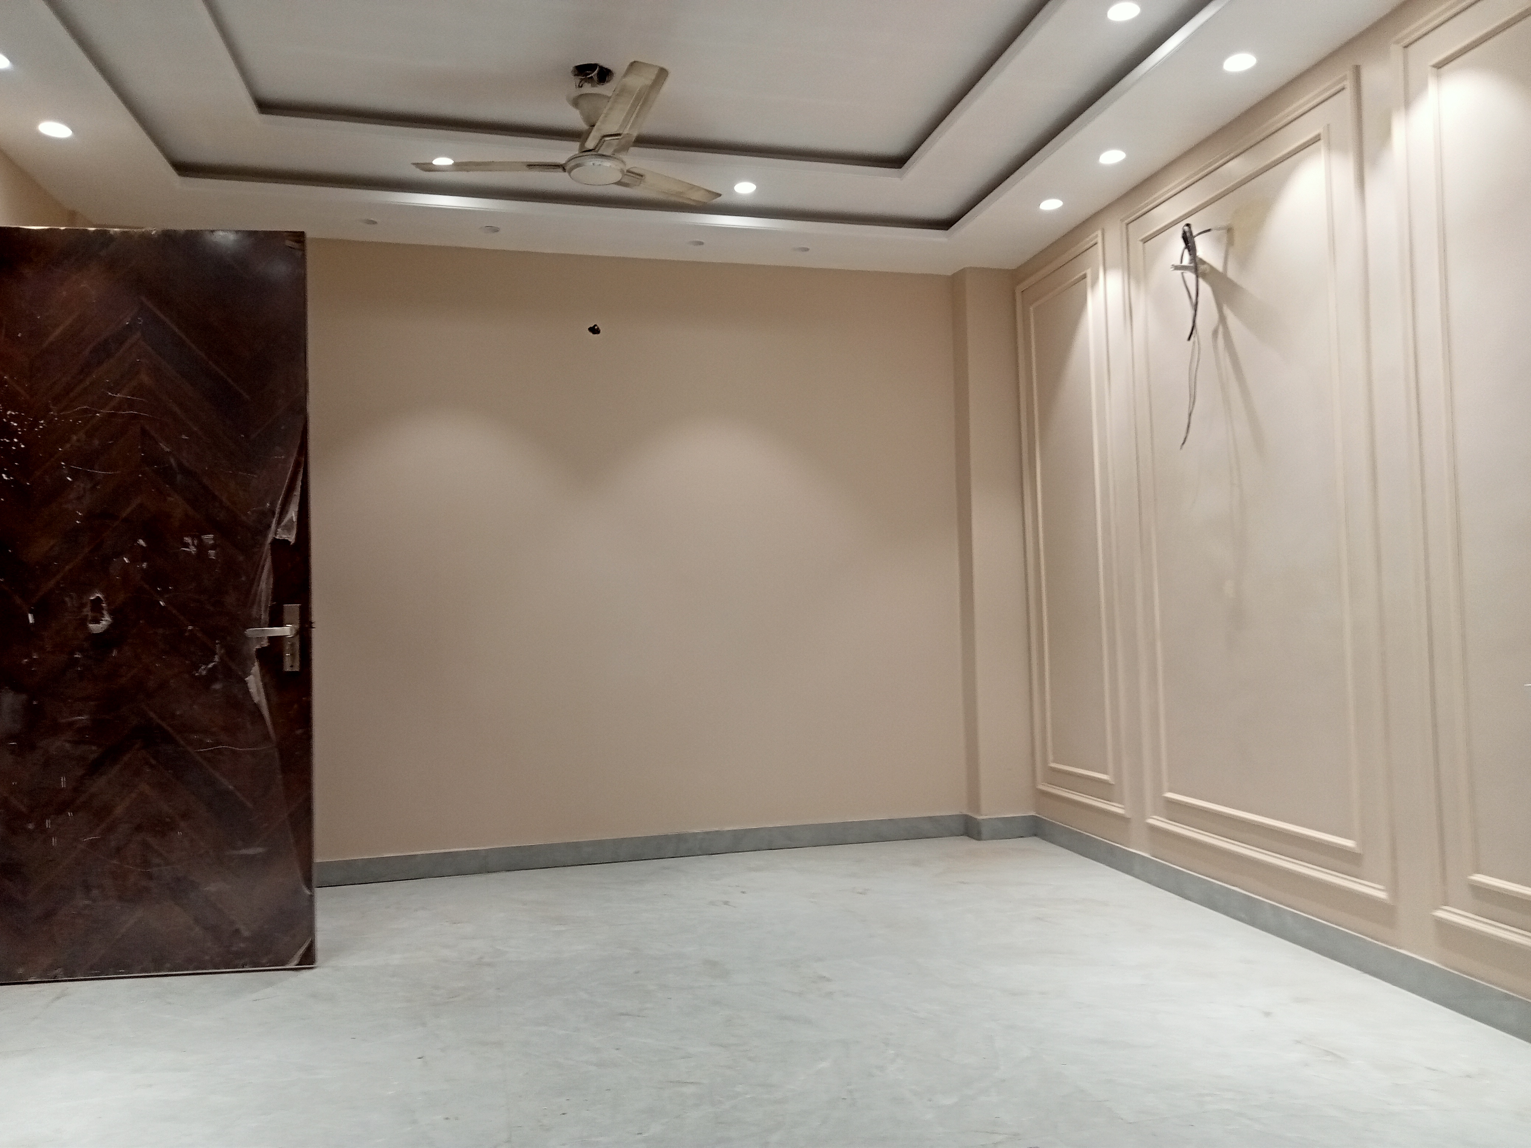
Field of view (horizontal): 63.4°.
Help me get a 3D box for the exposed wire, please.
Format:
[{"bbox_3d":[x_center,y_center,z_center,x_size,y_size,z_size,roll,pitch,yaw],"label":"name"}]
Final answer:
[{"bbox_3d":[1.365,-0.757,3.937,0.100,0.700,0.100,-1,-2,-12],"label":"exposed wire"}]

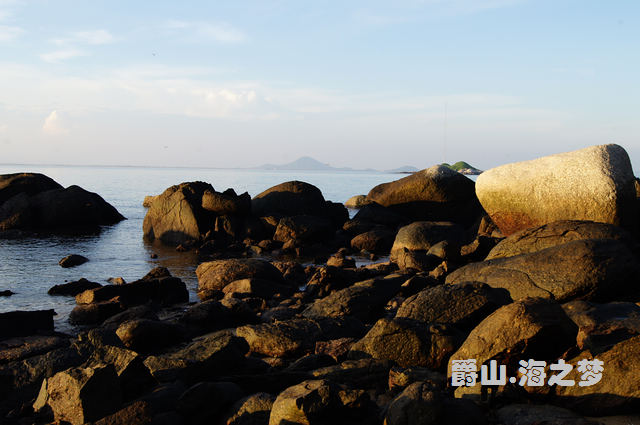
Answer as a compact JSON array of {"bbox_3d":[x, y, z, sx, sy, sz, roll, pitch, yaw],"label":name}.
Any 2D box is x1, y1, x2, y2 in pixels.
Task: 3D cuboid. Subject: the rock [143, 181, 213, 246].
[{"bbox_3d":[-3.795,0.000,20.000,1.800,1.700,1.600,1,3,0],"label":"rock"}]

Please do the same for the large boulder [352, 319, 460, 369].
[{"bbox_3d":[0.757,1.159,6.600,0.950,0.400,0.720,1,3,0],"label":"large boulder"}]

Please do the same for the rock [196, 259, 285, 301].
[{"bbox_3d":[-1.353,1.160,12.900,1.516,0.686,1.137,2,3,15],"label":"rock"}]

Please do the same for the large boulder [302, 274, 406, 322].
[{"bbox_3d":[0.416,1.038,9.000,1.200,0.460,0.800,0,4,-20],"label":"large boulder"}]

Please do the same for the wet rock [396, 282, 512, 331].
[{"bbox_3d":[1.605,1.137,9.000,1.393,0.529,0.975,2,3,15],"label":"wet rock"}]

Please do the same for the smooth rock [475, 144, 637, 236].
[{"bbox_3d":[5.096,-0.464,16.200,3.308,2.013,2.150,2,3,18],"label":"smooth rock"}]

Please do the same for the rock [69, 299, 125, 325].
[{"bbox_3d":[-2.877,1.275,9.600,0.650,0.270,0.500,1,3,0],"label":"rock"}]

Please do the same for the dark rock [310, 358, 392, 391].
[{"bbox_3d":[0.263,1.351,6.200,0.674,0.210,0.506,2,3,10],"label":"dark rock"}]

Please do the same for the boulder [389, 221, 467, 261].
[{"bbox_3d":[2.733,0.724,18.800,1.880,1.024,1.410,2,3,15],"label":"boulder"}]

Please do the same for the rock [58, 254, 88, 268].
[{"bbox_3d":[-5.618,1.116,17.000,0.642,0.306,0.449,1,3,0],"label":"rock"}]

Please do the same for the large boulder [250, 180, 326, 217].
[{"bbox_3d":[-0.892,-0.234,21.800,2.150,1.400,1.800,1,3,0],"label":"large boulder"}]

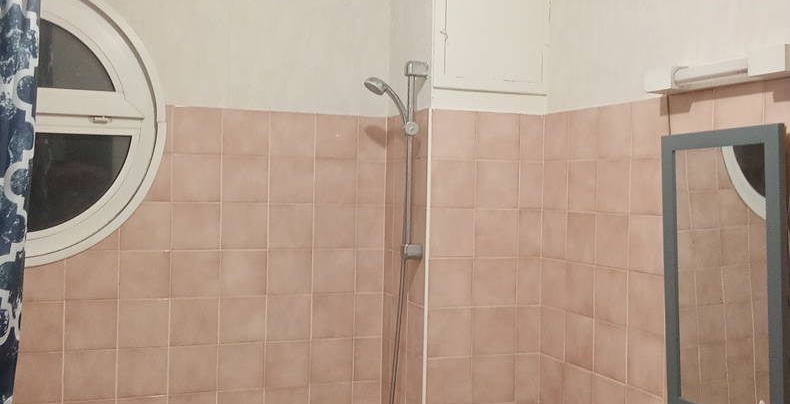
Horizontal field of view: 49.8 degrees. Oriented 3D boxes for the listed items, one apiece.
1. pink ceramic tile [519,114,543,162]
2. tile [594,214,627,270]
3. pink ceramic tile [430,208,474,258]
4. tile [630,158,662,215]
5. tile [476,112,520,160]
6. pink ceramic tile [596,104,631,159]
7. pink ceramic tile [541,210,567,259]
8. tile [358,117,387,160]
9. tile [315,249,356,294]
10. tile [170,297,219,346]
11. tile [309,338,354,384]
[{"bbox_3d":[0.427,-0.198,2.662,0.082,0.148,0.010,1,1,-21],"label":"pink ceramic tile"},{"bbox_3d":[0.604,0.109,2.349,0.010,0.149,0.149,1,1,-21],"label":"tile"},{"bbox_3d":[0.171,0.094,2.545,0.142,0.147,0.010,1,1,-21],"label":"pink ceramic tile"},{"bbox_3d":[0.663,-0.041,2.214,0.010,0.150,0.150,1,1,-21],"label":"tile"},{"bbox_3d":[0.320,-0.202,2.640,0.149,0.145,0.010,1,1,-21],"label":"tile"},{"bbox_3d":[0.610,-0.191,2.345,0.010,0.145,0.149,1,1,-21],"label":"pink ceramic tile"},{"bbox_3d":[0.496,0.104,2.629,0.010,0.149,0.144,1,1,-21],"label":"pink ceramic tile"},{"bbox_3d":[-0.077,-0.211,2.859,0.097,0.144,0.010,1,1,-21],"label":"tile"},{"bbox_3d":[-0.205,0.234,2.852,0.149,0.149,0.010,1,1,-21],"label":"tile"},{"bbox_3d":[-0.627,0.373,2.661,0.150,0.149,0.010,1,1,-21],"label":"tile"},{"bbox_3d":[-0.211,0.537,2.855,0.149,0.149,0.010,1,1,-21],"label":"tile"}]

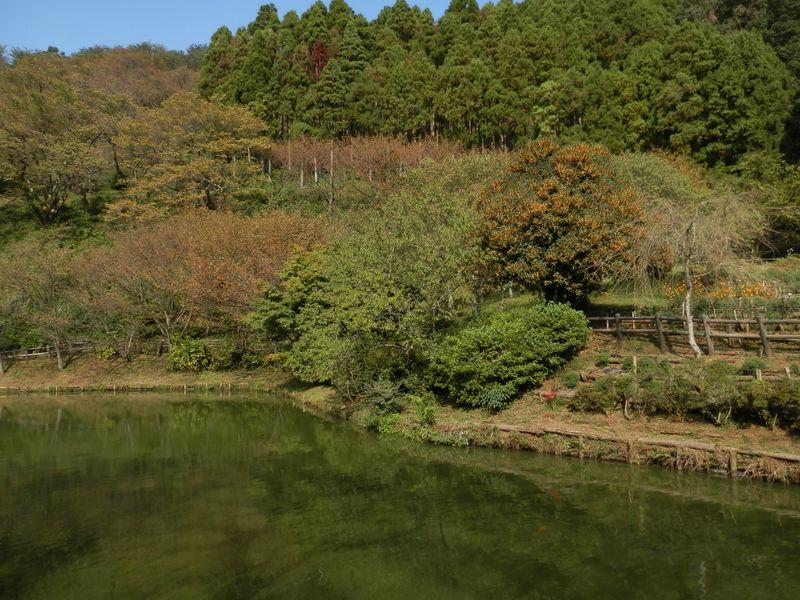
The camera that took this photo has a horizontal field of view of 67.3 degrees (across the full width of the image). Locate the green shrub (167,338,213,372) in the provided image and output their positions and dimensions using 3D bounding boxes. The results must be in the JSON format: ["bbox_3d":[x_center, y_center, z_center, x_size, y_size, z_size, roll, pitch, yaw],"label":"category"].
[{"bbox_3d":[-12.506,3.297,35.700,2.678,1.980,2.277,-1,-3,0],"label":"green shrub"}]

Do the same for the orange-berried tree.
[{"bbox_3d":[5.284,-2.567,20.160,5.589,5.458,5.589,-1,-3,0],"label":"orange-berried tree"}]

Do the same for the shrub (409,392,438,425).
[{"bbox_3d":[0.584,2.817,15.600,0.712,0.814,0.641,-1,-3,0],"label":"shrub"}]

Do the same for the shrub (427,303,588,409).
[{"bbox_3d":[3.005,1.552,16.800,4.439,2.846,3.196,-1,-3,0],"label":"shrub"}]

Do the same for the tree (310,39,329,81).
[{"bbox_3d":[-12.057,-36.021,90.000,2.642,6.165,2.642,-1,-3,0],"label":"tree"}]

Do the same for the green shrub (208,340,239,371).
[{"bbox_3d":[-10.510,3.305,35.780,1.751,1.751,1.576,-1,-3,0],"label":"green shrub"}]

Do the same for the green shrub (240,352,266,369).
[{"bbox_3d":[-8.665,3.578,35.540,1.507,0.927,1.281,-1,-3,0],"label":"green shrub"}]

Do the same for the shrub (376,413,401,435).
[{"bbox_3d":[-0.329,3.531,17.180,0.672,0.616,0.605,-1,-3,0],"label":"shrub"}]

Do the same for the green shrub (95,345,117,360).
[{"bbox_3d":[-17.849,3.182,36.420,1.307,0.950,1.111,-1,-3,0],"label":"green shrub"}]

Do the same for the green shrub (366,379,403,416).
[{"bbox_3d":[-0.485,2.865,17.660,1.094,1.094,0.985,-1,-3,0],"label":"green shrub"}]

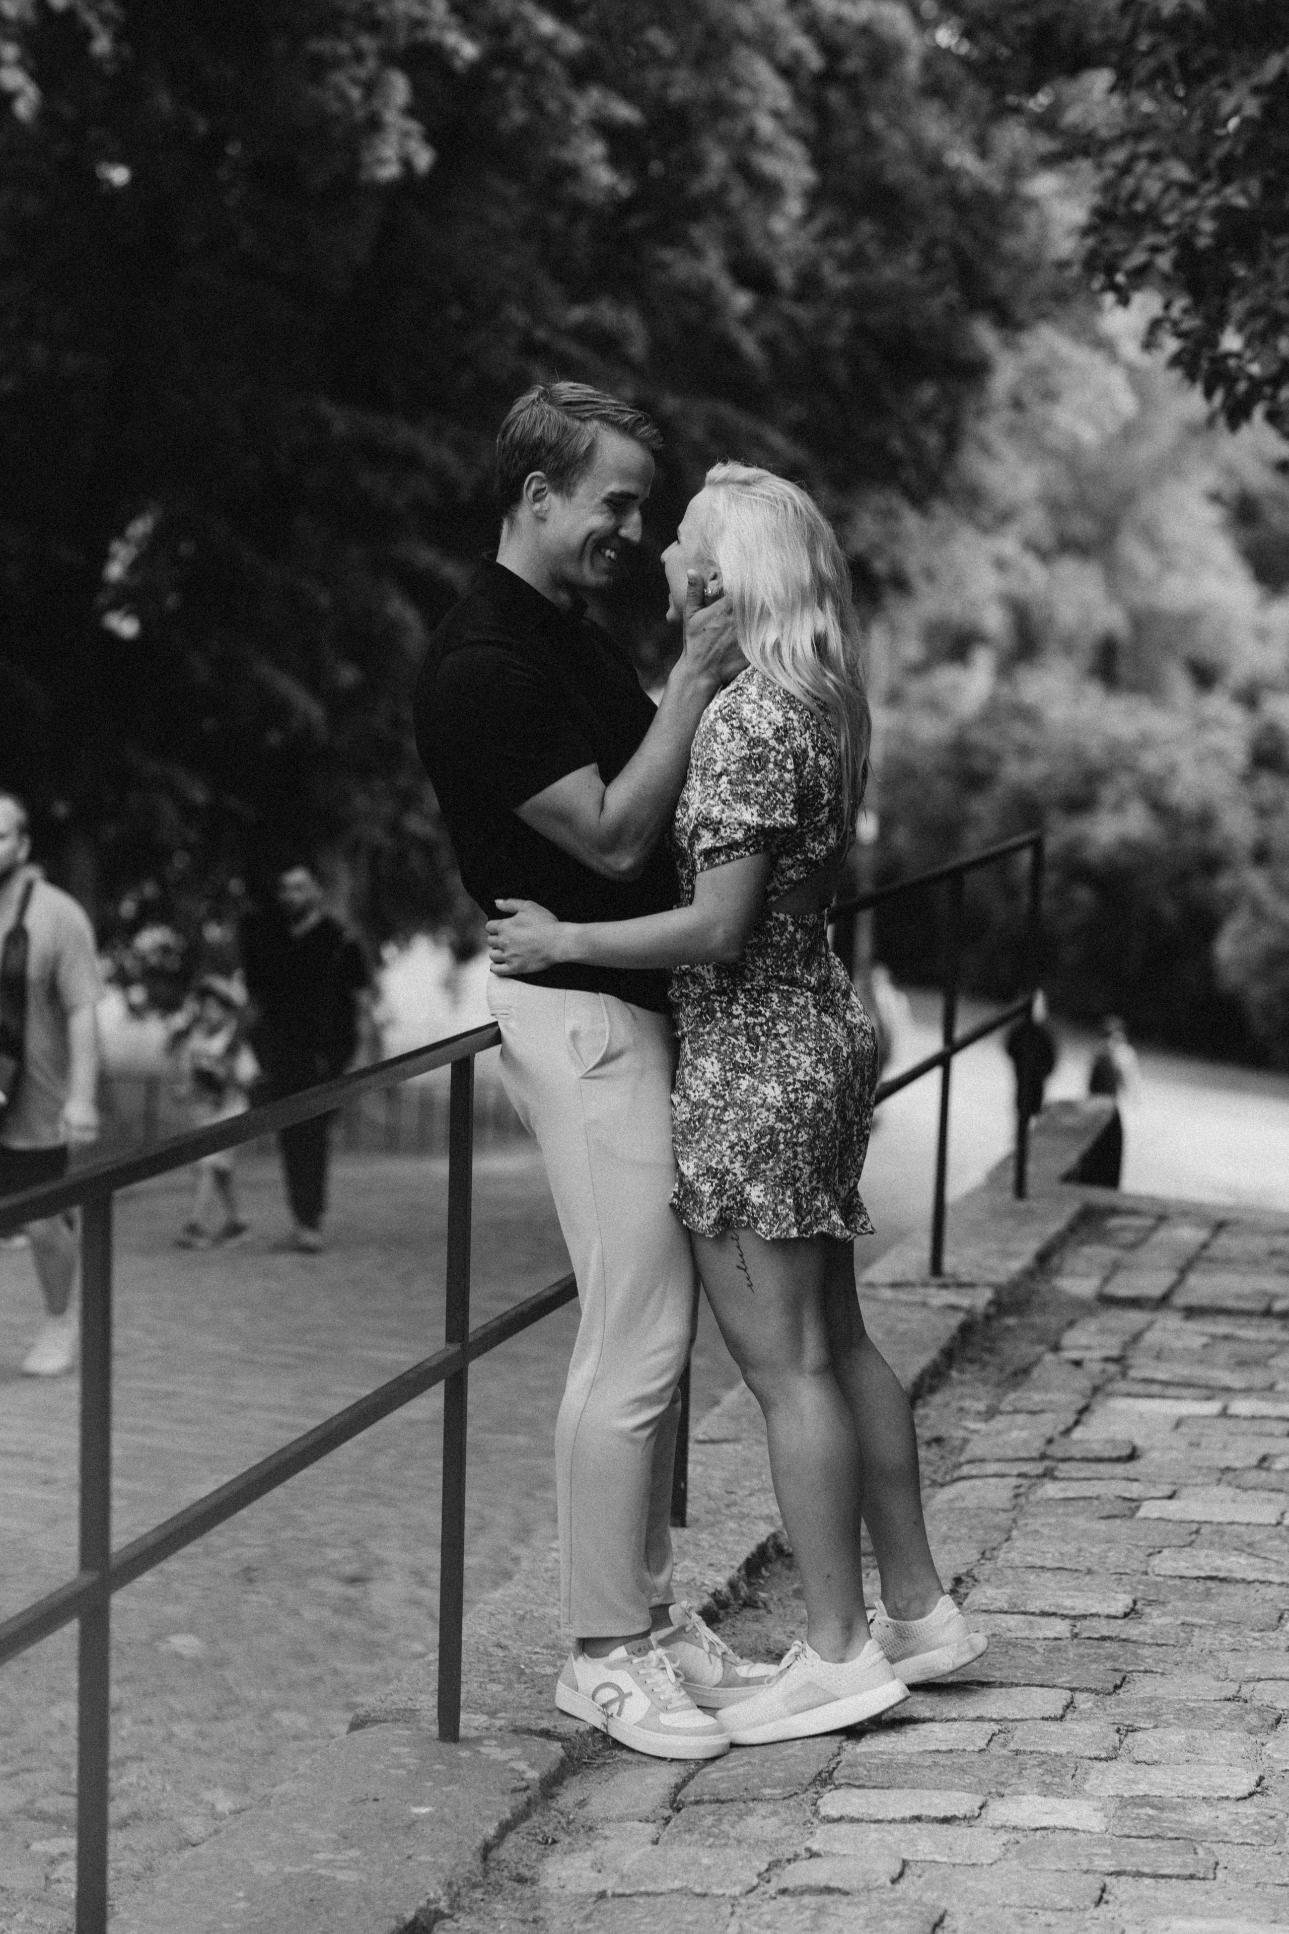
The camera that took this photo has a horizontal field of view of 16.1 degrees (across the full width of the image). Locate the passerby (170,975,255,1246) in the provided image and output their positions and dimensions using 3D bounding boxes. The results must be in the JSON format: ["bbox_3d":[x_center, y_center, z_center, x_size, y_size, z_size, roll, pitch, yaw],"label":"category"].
[{"bbox_3d":[-1.979,0.660,20.900,0.370,1.250,0.400,5,7,30],"label":"passerby"}]

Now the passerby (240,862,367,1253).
[{"bbox_3d":[-1.549,0.410,20.800,0.540,1.770,0.400,3,6,16],"label":"passerby"}]

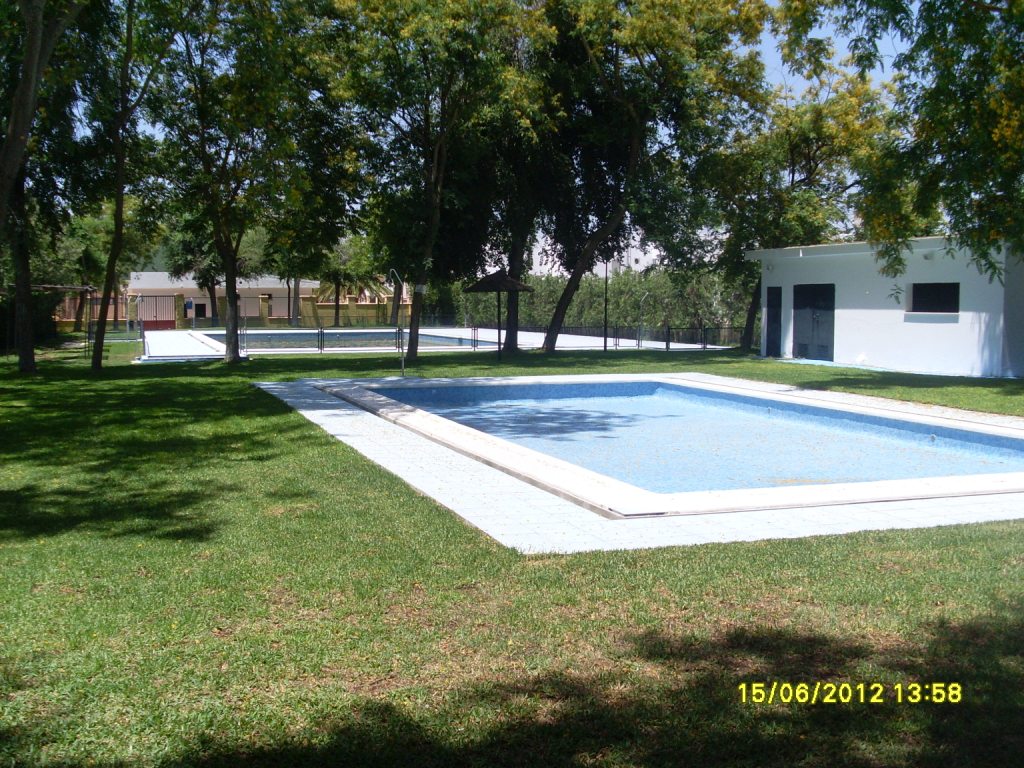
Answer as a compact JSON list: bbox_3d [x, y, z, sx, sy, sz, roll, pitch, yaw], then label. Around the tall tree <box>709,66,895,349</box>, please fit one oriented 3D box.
[{"bbox_3d":[9.100,-5.550,35.300,5.800,8.900,5.300,0,4,0],"label":"tall tree"}]

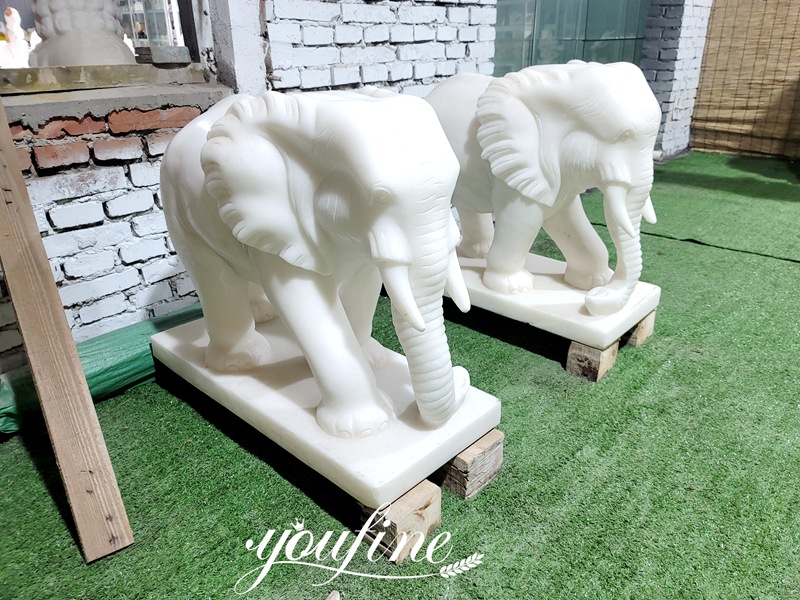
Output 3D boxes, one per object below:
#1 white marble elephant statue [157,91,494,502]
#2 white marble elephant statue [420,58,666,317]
[{"bbox_3d":[-0.200,-0.102,1.148,0.773,0.620,0.345,20,32,39],"label":"white marble elephant statue"},{"bbox_3d":[0.343,-0.342,1.599,0.720,0.585,0.315,20,32,39],"label":"white marble elephant statue"}]

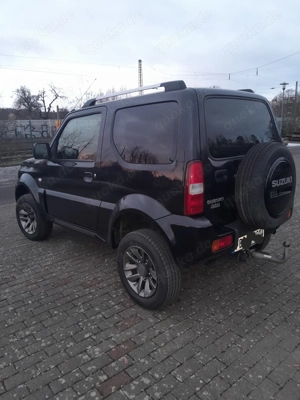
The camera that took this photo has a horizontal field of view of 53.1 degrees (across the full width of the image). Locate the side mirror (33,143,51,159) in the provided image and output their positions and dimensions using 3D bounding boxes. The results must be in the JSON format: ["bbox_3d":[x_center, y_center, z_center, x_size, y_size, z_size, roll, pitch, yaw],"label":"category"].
[{"bbox_3d":[-1.157,-0.519,3.188,0.200,0.170,0.120,-14,17,-41],"label":"side mirror"}]

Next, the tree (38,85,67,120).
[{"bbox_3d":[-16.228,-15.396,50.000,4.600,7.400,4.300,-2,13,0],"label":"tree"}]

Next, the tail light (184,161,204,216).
[{"bbox_3d":[0.294,-0.082,2.004,0.165,0.365,0.095,-14,17,-41],"label":"tail light"}]

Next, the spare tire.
[{"bbox_3d":[0.903,-0.109,2.354,0.670,0.670,0.220,-14,17,-41],"label":"spare tire"}]

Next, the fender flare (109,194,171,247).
[{"bbox_3d":[-0.085,0.201,2.296,0.110,0.510,0.780,-14,17,-41],"label":"fender flare"}]

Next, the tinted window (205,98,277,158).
[{"bbox_3d":[0.748,-0.565,2.357,1.030,0.430,0.060,-14,11,-41],"label":"tinted window"}]

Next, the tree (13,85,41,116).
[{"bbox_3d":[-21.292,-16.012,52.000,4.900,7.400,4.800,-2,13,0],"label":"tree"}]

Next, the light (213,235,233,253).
[{"bbox_3d":[0.486,0.296,2.069,0.230,0.090,0.060,-14,17,-41],"label":"light"}]

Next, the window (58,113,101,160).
[{"bbox_3d":[-0.710,-0.607,2.934,0.060,0.430,0.810,1,7,-44],"label":"window"}]

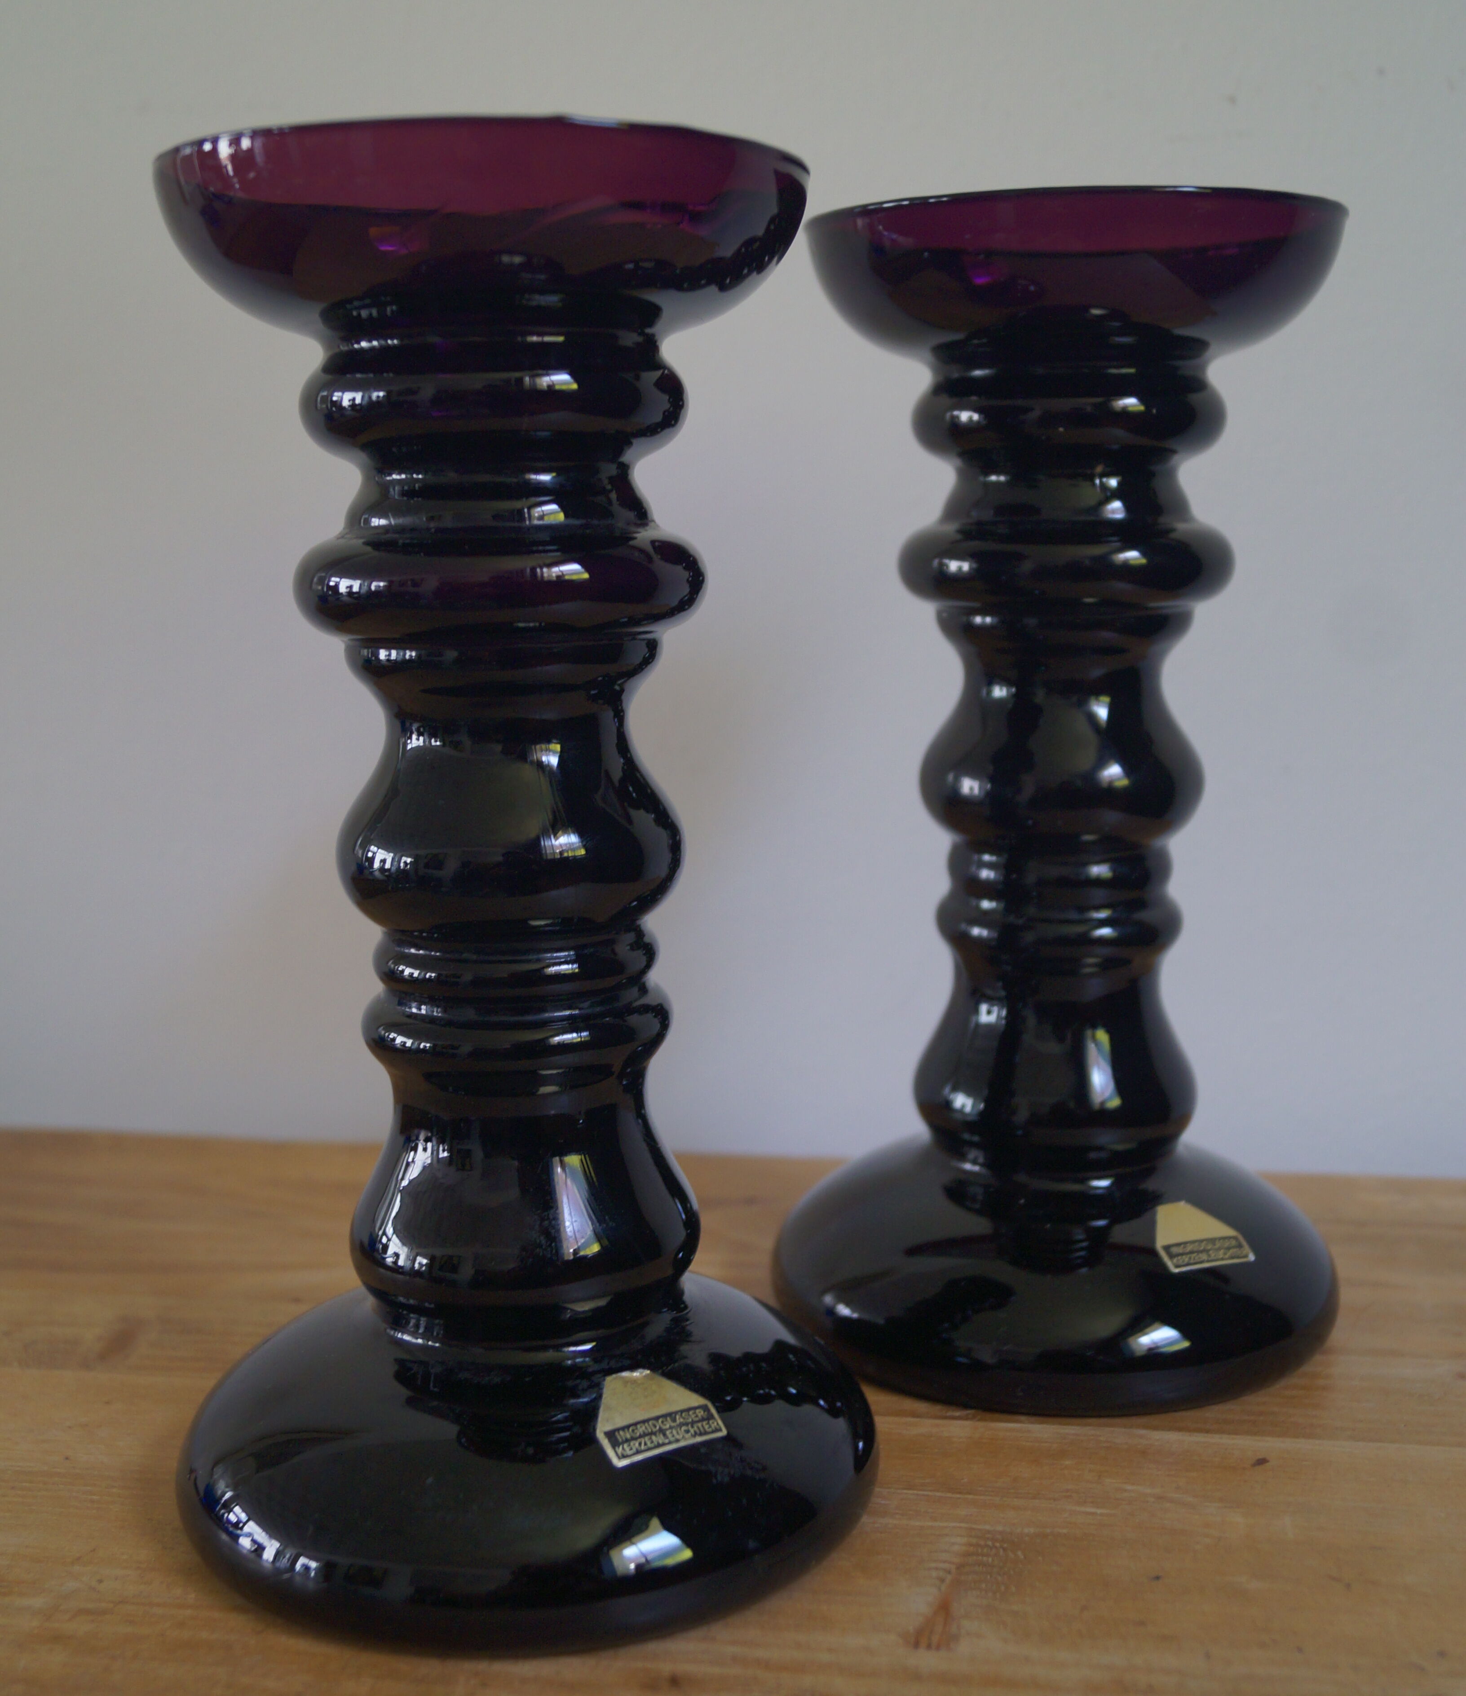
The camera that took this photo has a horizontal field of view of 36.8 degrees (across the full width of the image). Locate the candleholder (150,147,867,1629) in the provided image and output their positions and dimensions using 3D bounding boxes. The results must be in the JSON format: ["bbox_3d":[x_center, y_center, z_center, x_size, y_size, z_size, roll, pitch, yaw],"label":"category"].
[{"bbox_3d":[-0.037,0.008,0.375,0.121,0.239,0.121,-1,10,0],"label":"candleholder"}]

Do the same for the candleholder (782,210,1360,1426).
[{"bbox_3d":[0.068,-0.008,0.458,0.120,0.239,0.120,-1,10,0],"label":"candleholder"}]

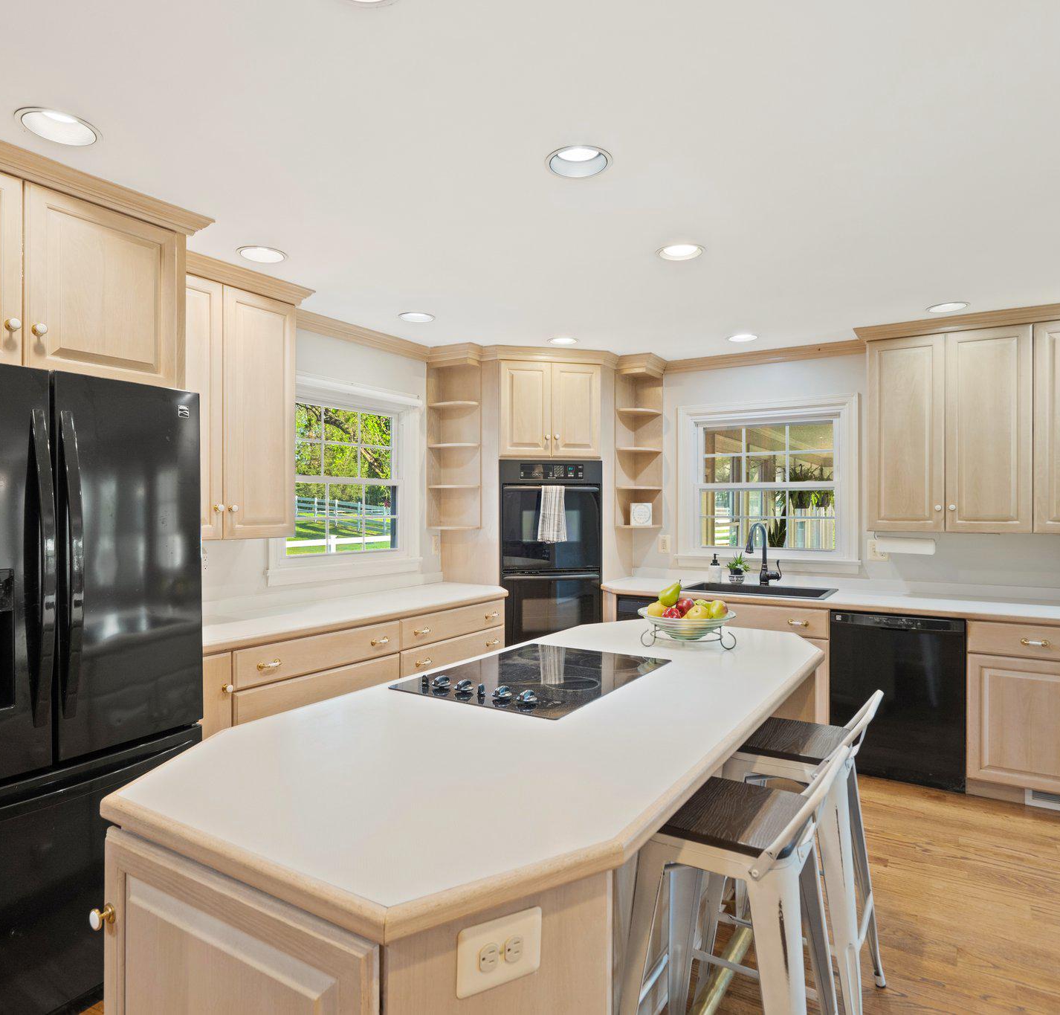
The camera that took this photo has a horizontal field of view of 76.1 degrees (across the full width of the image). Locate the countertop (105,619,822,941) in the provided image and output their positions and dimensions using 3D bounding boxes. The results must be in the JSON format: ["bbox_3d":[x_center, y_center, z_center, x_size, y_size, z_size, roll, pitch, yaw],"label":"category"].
[{"bbox_3d":[0.175,0.536,2.016,1.015,0.047,2.375,0,0,33],"label":"countertop"}]

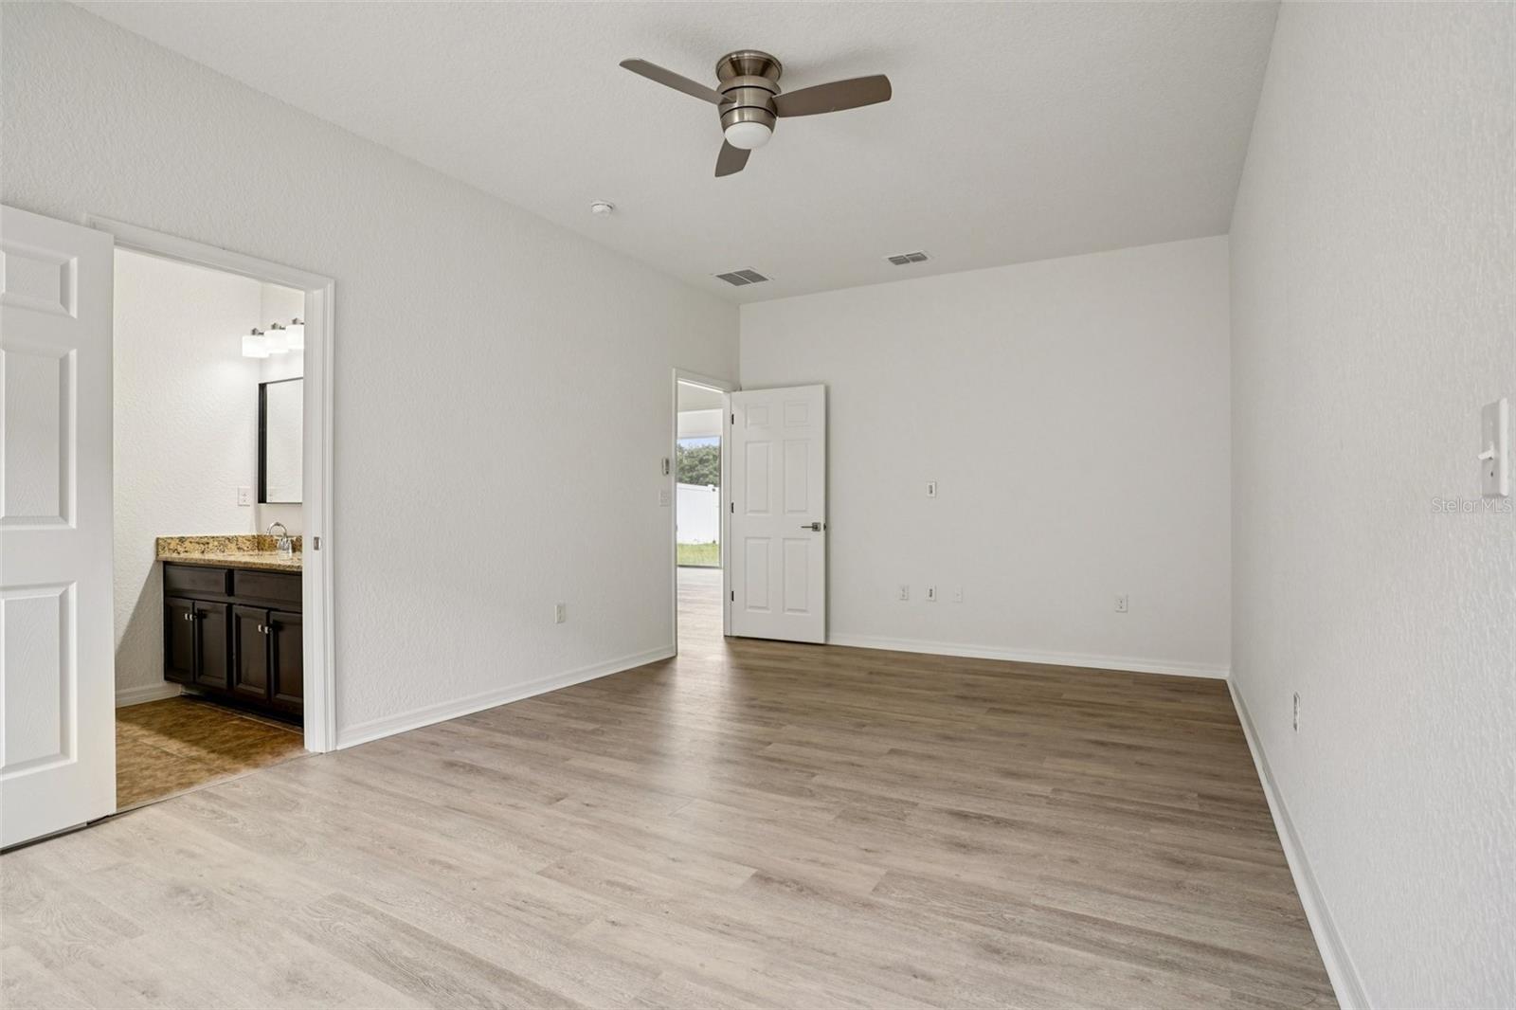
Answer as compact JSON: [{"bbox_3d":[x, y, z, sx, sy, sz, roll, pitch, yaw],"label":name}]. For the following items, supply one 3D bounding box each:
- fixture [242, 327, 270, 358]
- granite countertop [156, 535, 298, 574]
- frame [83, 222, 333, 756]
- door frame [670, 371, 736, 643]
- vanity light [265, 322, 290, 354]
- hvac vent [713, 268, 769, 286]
[{"bbox_3d":[-2.992,-0.964,4.266,0.125,0.165,0.130,0,-1,31],"label":"fixture"},{"bbox_3d":[-2.580,0.250,3.845,1.580,0.128,0.520,0,-1,31],"label":"granite countertop"},{"bbox_3d":[-2.164,0.044,2.875,0.140,2.110,0.860,0,-1,31],"label":"frame"},{"bbox_3d":[-0.443,0.059,5.716,0.140,2.130,0.872,0,-1,31],"label":"door frame"},{"bbox_3d":[-2.778,-0.965,4.137,0.125,0.165,0.130,0,-1,31],"label":"vanity light"},{"bbox_3d":[-0.113,-1.694,5.369,0.320,0.030,0.320,0,-1,31],"label":"hvac vent"}]

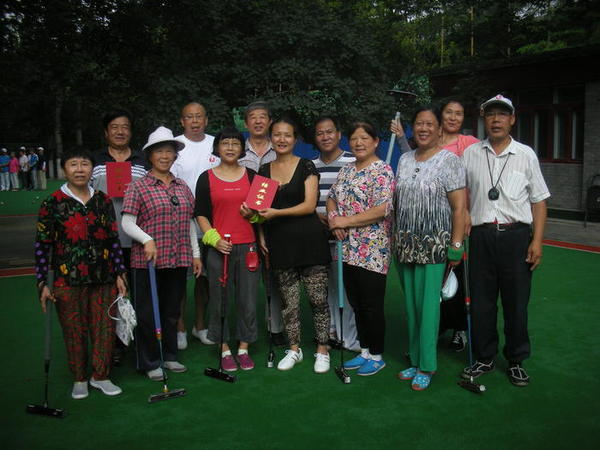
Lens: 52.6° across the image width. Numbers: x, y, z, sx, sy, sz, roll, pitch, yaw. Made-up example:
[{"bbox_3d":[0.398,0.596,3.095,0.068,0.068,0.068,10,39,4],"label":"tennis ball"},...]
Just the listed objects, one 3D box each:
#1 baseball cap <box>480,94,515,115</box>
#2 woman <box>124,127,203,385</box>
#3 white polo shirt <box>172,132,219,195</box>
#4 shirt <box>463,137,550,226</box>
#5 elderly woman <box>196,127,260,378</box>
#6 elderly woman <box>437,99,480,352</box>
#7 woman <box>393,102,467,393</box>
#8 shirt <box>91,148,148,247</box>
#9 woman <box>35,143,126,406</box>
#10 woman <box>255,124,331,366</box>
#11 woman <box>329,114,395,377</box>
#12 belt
[{"bbox_3d":[1.124,-0.683,3.467,0.190,0.130,0.260,2,7,22],"label":"baseball cap"},{"bbox_3d":[-0.866,0.184,3.792,0.480,1.566,0.360,-5,8,-20],"label":"woman"},{"bbox_3d":[-0.747,-0.313,4.334,0.530,0.690,0.280,-2,7,-11],"label":"white polo shirt"},{"bbox_3d":[1.217,-0.243,3.577,0.510,0.538,0.280,2,7,23],"label":"shirt"},{"bbox_3d":[-0.457,0.146,3.880,0.450,1.533,0.320,-2,7,-8],"label":"elderly woman"},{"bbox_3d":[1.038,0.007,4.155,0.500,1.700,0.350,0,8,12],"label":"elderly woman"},{"bbox_3d":[0.752,0.133,3.498,0.460,1.610,0.320,3,8,27],"label":"woman"},{"bbox_3d":[-1.194,-0.184,4.037,0.540,0.673,0.290,-3,7,-13],"label":"shirt"},{"bbox_3d":[-1.289,0.282,3.563,0.510,1.460,0.340,-4,8,-14],"label":"woman"},{"bbox_3d":[-0.041,0.129,3.868,0.480,1.604,0.370,0,8,15],"label":"woman"},{"bbox_3d":[0.373,0.155,3.737,0.450,1.563,0.390,2,9,28],"label":"woman"},{"bbox_3d":[1.179,0.015,3.540,0.335,0.055,0.240,1,8,22],"label":"belt"}]

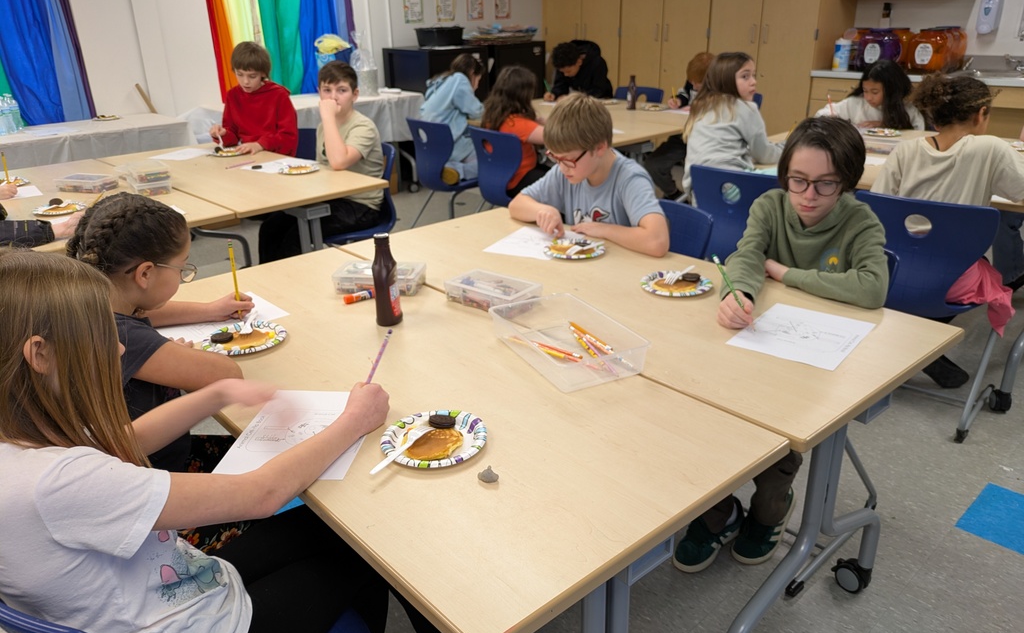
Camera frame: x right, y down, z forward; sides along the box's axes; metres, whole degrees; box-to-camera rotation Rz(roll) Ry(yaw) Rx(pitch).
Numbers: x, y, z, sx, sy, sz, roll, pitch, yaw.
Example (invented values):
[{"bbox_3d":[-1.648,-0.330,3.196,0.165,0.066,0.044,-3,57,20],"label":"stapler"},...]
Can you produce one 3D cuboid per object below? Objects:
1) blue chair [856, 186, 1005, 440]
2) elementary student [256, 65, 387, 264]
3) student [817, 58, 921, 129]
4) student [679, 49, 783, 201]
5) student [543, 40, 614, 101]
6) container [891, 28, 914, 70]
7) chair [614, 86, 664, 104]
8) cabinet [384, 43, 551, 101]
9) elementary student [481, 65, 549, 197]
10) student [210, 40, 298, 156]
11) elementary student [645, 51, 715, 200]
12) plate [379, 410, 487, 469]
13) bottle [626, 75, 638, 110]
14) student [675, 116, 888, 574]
[{"bbox_3d":[1.502,-0.079,2.704,0.500,0.810,0.530,18,30,39],"label":"blue chair"},{"bbox_3d":[-0.814,-0.493,3.289,0.600,1.210,0.410,-16,27,-31],"label":"elementary student"},{"bbox_3d":[1.973,-0.855,4.076,0.620,1.060,0.500,-19,28,-37],"label":"student"},{"bbox_3d":[0.988,-0.500,3.192,0.640,1.190,0.450,-16,27,-31],"label":"student"},{"bbox_3d":[0.545,-1.466,5.630,0.540,1.160,0.450,-21,30,-39],"label":"student"},{"bbox_3d":[2.872,-1.983,5.484,0.250,0.290,0.250,-22,30,-40],"label":"container"},{"bbox_3d":[0.776,-1.236,5.417,0.500,0.810,0.450,-20,29,-36],"label":"chair"},{"bbox_3d":[-0.395,-1.917,6.812,0.660,1.070,1.360,20,31,41],"label":"cabinet"},{"bbox_3d":[0.155,-0.795,4.035,0.680,1.110,0.460,-18,28,-34],"label":"elementary student"},{"bbox_3d":[-1.195,-0.744,3.827,0.500,1.240,0.620,7,24,18],"label":"student"},{"bbox_3d":[1.264,-1.242,5.028,0.660,1.060,0.460,-19,28,-37],"label":"elementary student"},{"bbox_3d":[-0.128,0.200,1.208,0.177,0.022,0.177,-1,23,1],"label":"plate"},{"bbox_3d":[0.780,-1.447,4.789,0.062,0.204,0.062,-19,28,-37],"label":"bottle"},{"bbox_3d":[0.661,0.106,1.833,0.590,1.165,0.420,-21,30,-38],"label":"student"}]

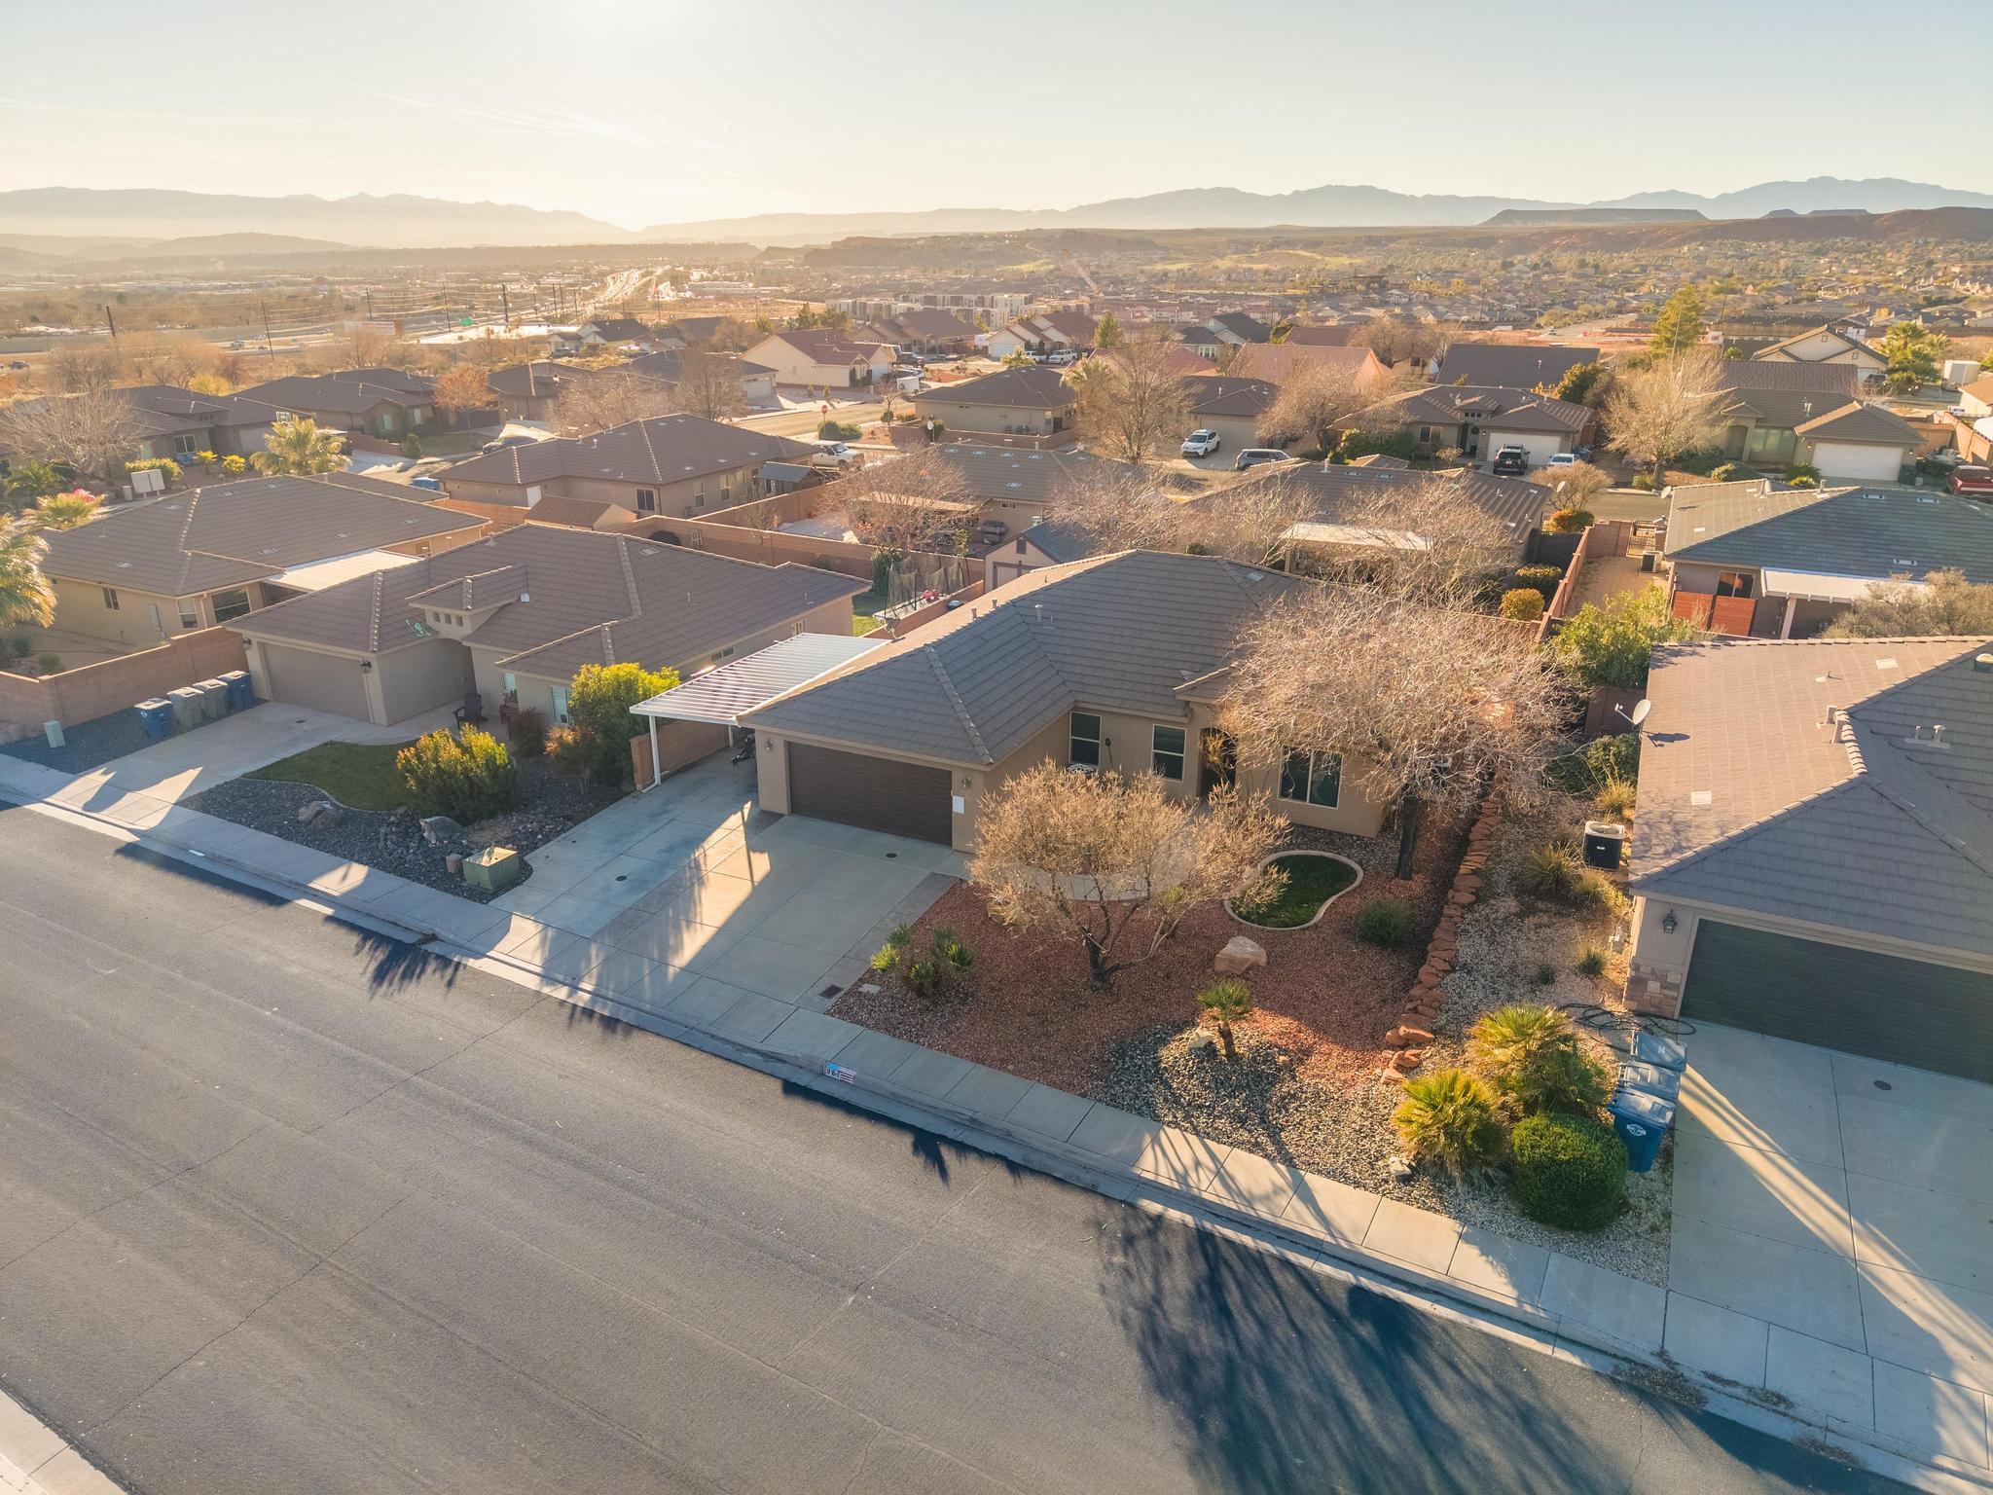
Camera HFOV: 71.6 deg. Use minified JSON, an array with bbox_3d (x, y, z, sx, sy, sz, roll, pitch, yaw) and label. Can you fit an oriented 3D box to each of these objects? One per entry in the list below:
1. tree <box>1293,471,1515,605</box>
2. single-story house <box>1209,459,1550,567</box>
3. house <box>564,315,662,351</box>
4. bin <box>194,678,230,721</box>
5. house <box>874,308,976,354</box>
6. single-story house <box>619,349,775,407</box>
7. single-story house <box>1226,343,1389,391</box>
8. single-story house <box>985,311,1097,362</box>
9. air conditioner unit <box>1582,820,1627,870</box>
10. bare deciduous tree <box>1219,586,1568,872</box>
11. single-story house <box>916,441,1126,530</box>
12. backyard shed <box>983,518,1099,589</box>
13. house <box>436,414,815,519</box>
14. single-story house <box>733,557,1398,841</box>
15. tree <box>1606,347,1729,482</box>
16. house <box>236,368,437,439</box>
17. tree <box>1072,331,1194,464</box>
[{"bbox_3d":[16.406,-7.438,53.803,7.800,6.300,7.400,10,22,24],"label":"tree"},{"bbox_3d":[17.735,-11.522,65.975,15.300,4.750,16.000,9,22,24],"label":"single-story house"},{"bbox_3d":[-62.196,-68.941,231.538,14.000,5.200,12.500,9,22,23],"label":"house"},{"bbox_3d":[-25.702,-1.556,45.511,0.900,1.160,0.750,10,22,24],"label":"bin"},{"bbox_3d":[-12.403,-63.227,211.174,15.500,5.900,13.500,-12,23,-30],"label":"house"},{"bbox_3d":[-34.405,-40.547,150.351,13.822,5.350,18.098,10,22,23],"label":"single-story house"},{"bbox_3d":[31.628,-38.148,140.329,13.000,5.200,14.400,10,22,24],"label":"single-story house"},{"bbox_3d":[7.203,-60.103,202.325,13.000,6.000,15.000,10,22,24],"label":"single-story house"},{"bbox_3d":[15.519,2.487,35.293,0.840,0.880,0.850,10,22,24],"label":"air conditioner unit"},{"bbox_3d":[9.276,-0.171,33.001,7.922,7.156,7.922,0,21,0],"label":"bare deciduous tree"},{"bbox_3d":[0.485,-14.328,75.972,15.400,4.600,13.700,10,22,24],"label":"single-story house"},{"bbox_3d":[1.835,-7.776,58.229,3.250,3.400,3.700,9,22,22],"label":"backyard shed"},{"bbox_3d":[-22.413,-17.871,87.018,15.247,5.100,19.320,10,22,23],"label":"house"},{"bbox_3d":[4.752,-2.754,41.744,16.550,5.800,19.600,10,22,23],"label":"single-story house"},{"bbox_3d":[41.329,-20.429,85.157,7.800,8.050,7.600,0,20,0],"label":"tree"},{"bbox_3d":[-63.762,-35.286,140.136,17.500,5.400,16.000,9,22,23],"label":"house"},{"bbox_3d":[9.533,-24.660,97.801,8.630,9.015,8.630,0,21,0],"label":"tree"}]

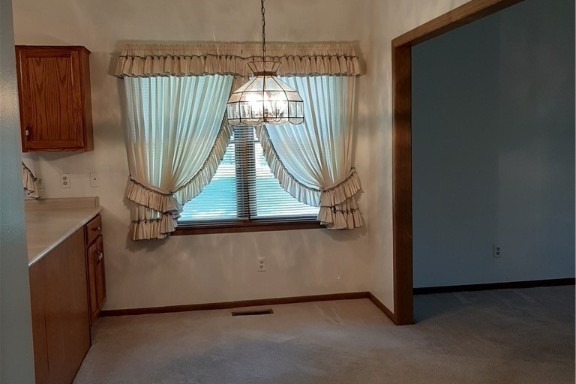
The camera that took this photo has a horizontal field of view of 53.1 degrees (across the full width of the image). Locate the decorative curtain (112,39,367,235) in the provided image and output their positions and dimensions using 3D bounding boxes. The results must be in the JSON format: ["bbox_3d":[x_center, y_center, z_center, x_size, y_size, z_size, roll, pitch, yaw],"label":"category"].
[{"bbox_3d":[-0.346,-0.430,4.721,1.967,1.555,0.139,-2,5,-9],"label":"decorative curtain"}]

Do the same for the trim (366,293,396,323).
[{"bbox_3d":[0.762,0.944,4.734,0.017,0.058,0.717,-2,5,-9],"label":"trim"}]

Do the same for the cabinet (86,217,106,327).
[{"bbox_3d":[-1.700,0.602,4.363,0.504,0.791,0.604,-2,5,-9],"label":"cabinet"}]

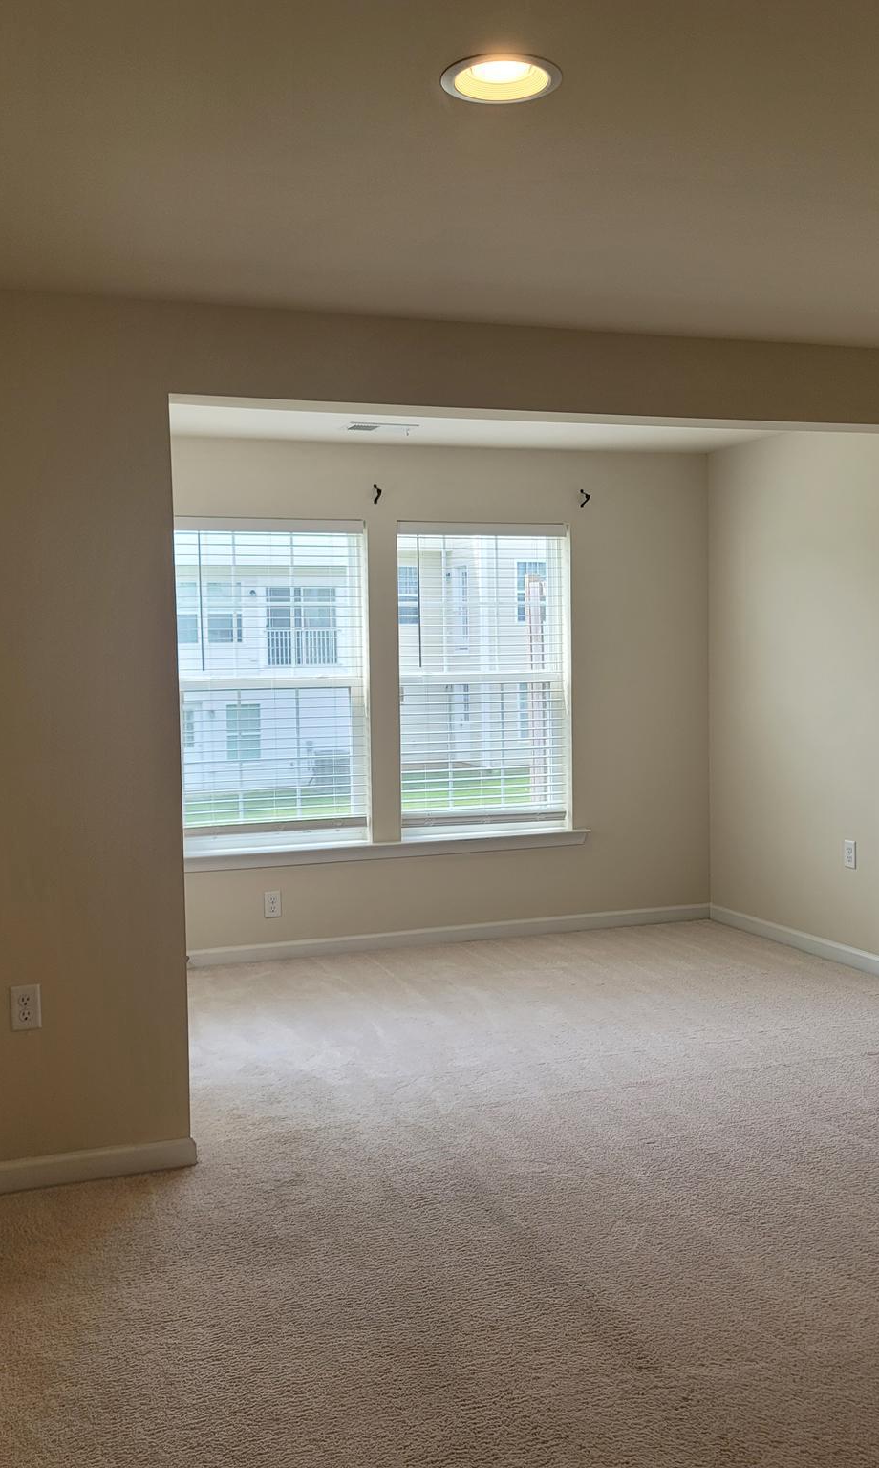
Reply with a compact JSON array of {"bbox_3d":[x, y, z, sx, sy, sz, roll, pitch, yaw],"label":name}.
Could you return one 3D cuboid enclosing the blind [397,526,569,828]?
[{"bbox_3d":[0.208,-0.292,6.923,0.889,1.461,0.060,-2,4,-20],"label":"blind"}]

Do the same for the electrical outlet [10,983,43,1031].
[{"bbox_3d":[-1.114,0.739,3.814,0.073,0.117,0.008,-2,4,-20],"label":"electrical outlet"}]

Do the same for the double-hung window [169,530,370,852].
[{"bbox_3d":[-0.780,-0.225,6.573,0.901,1.512,0.100,-2,4,-20],"label":"double-hung window"}]

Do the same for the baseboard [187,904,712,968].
[{"bbox_3d":[0.037,0.985,6.871,2.935,0.077,0.015,-2,4,-20],"label":"baseboard"}]

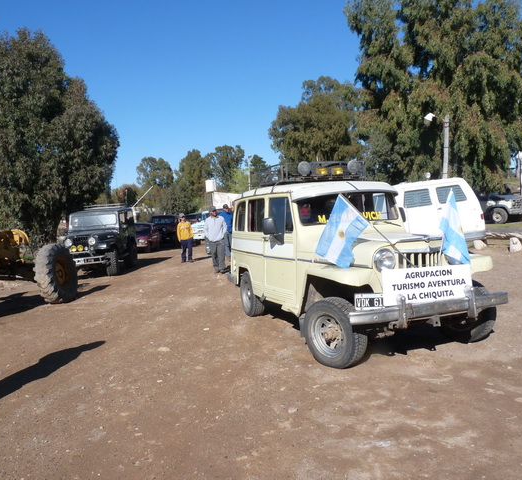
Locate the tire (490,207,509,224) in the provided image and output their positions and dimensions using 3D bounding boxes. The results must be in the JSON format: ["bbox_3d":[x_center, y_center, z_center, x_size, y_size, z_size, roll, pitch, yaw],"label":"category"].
[{"bbox_3d":[10.834,-1.082,22.600,0.250,0.750,0.750,-4,3,-31],"label":"tire"}]

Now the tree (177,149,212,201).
[{"bbox_3d":[-6.927,-5.136,52.000,3.750,8.790,3.750,-3,3,0],"label":"tree"}]

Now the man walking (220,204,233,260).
[{"bbox_3d":[-1.090,-0.215,16.000,0.380,1.830,0.520,-5,4,-41],"label":"man walking"}]

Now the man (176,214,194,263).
[{"bbox_3d":[-2.605,-0.061,17.000,0.540,1.670,0.360,-1,3,-9],"label":"man"}]

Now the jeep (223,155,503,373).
[{"bbox_3d":[0.903,0.059,6.741,1.800,2.200,4.420,-4,4,-19],"label":"jeep"}]

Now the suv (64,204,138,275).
[{"bbox_3d":[-4.880,0.020,14.900,1.660,1.940,3.500,-3,3,-3],"label":"suv"}]

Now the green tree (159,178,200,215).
[{"bbox_3d":[-6.204,-2.550,38.000,3.300,4.300,3.300,-1,3,-9],"label":"green tree"}]

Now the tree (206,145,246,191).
[{"bbox_3d":[-3.982,-5.891,56.000,4.710,9.640,4.710,-3,3,0],"label":"tree"}]

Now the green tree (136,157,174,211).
[{"bbox_3d":[-11.520,-4.832,54.000,4.330,8.400,4.330,-3,3,0],"label":"green tree"}]

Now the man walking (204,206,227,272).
[{"bbox_3d":[-1.195,-0.021,13.200,0.600,1.770,0.400,-1,3,-11],"label":"man walking"}]

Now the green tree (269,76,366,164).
[{"bbox_3d":[5.183,-7.978,45.000,9.200,13.200,9.000,-1,3,6],"label":"green tree"}]

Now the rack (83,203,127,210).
[{"bbox_3d":[-4.610,-0.987,14.800,1.100,0.180,1.200,-1,3,2],"label":"rack"}]

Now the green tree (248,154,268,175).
[{"bbox_3d":[-0.310,-6.074,62.000,2.980,9.090,2.980,-3,3,0],"label":"green tree"}]

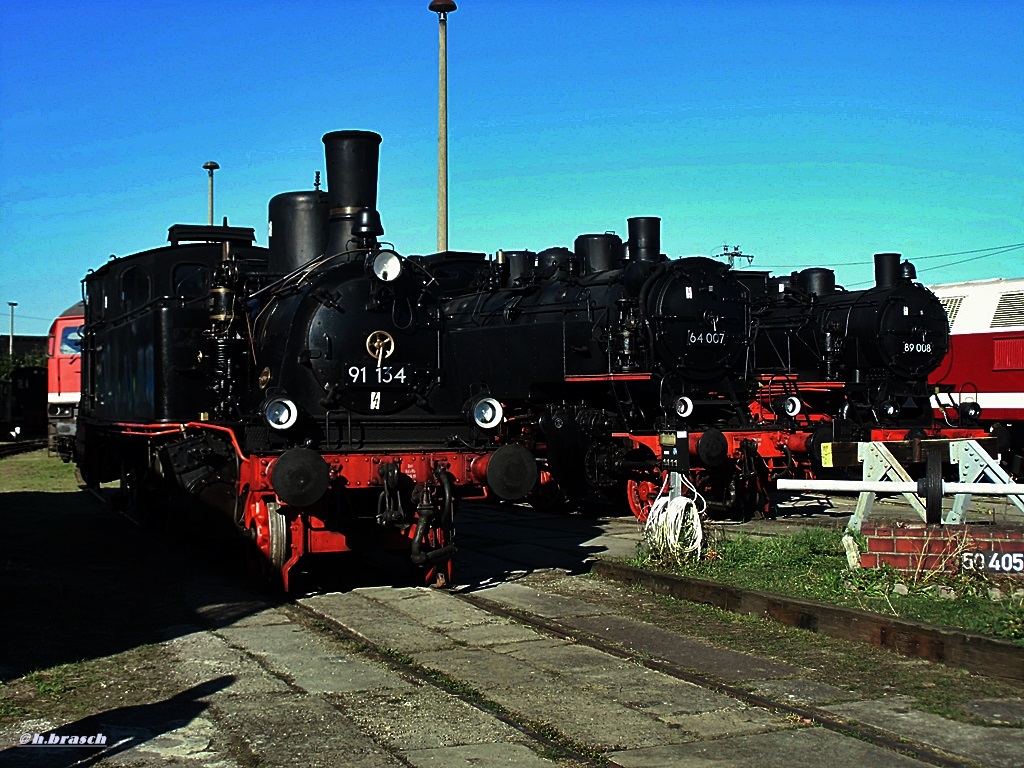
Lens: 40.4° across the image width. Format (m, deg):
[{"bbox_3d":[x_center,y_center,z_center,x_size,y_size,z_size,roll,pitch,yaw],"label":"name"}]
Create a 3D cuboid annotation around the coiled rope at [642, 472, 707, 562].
[{"bbox_3d":[1.578,1.296,13.500,0.580,0.820,0.380,0,0,7],"label":"coiled rope"}]

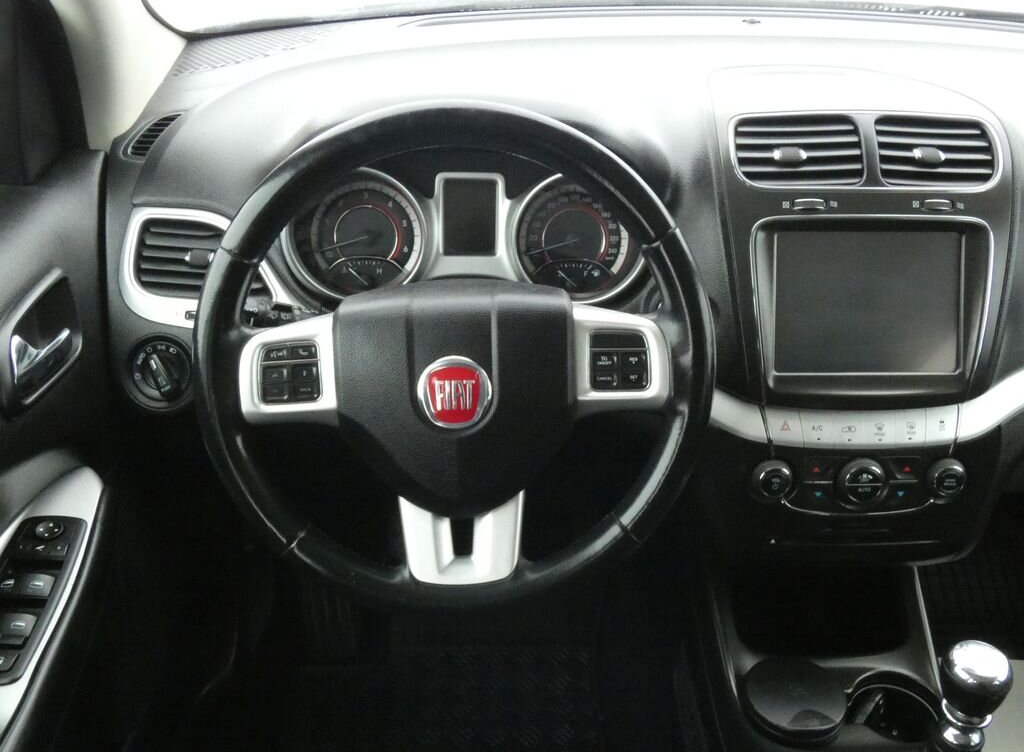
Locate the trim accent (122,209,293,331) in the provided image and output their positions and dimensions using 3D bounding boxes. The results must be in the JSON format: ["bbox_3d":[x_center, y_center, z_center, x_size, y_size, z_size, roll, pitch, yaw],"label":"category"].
[{"bbox_3d":[-0.277,-0.099,0.948,0.163,0.115,0.060,1,7,5],"label":"trim accent"}]

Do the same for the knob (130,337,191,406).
[{"bbox_3d":[-0.320,-0.004,0.942,0.057,0.061,0.035,0,7,4],"label":"knob"}]

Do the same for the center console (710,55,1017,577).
[{"bbox_3d":[0.334,-0.062,1.010,0.292,0.470,0.140,0,8,0],"label":"center console"}]

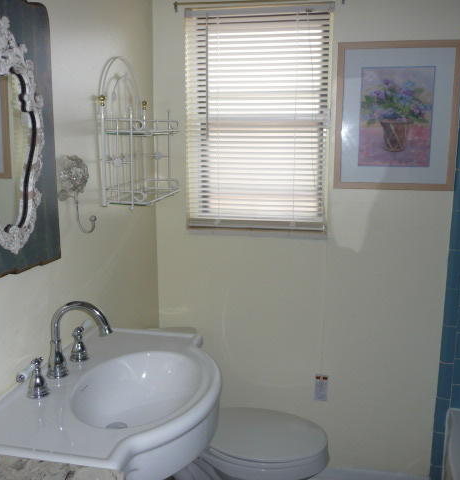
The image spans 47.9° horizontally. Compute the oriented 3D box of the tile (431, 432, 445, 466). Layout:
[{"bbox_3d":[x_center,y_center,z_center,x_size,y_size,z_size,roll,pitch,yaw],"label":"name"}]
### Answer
[{"bbox_3d":[0.863,0.861,2.132,0.051,0.152,0.015,2,10,10],"label":"tile"}]

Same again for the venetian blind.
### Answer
[{"bbox_3d":[0.107,-0.459,2.037,0.565,0.845,0.080,2,10,10],"label":"venetian blind"}]

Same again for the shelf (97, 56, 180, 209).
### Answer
[{"bbox_3d":[-0.288,-0.364,1.745,0.154,0.478,0.405,2,10,9],"label":"shelf"}]

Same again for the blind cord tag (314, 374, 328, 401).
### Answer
[{"bbox_3d":[0.388,0.628,2.193,0.056,0.116,0.010,2,10,10],"label":"blind cord tag"}]

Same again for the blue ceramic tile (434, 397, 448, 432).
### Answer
[{"bbox_3d":[0.860,0.713,2.105,0.051,0.152,0.010,2,10,9],"label":"blue ceramic tile"}]

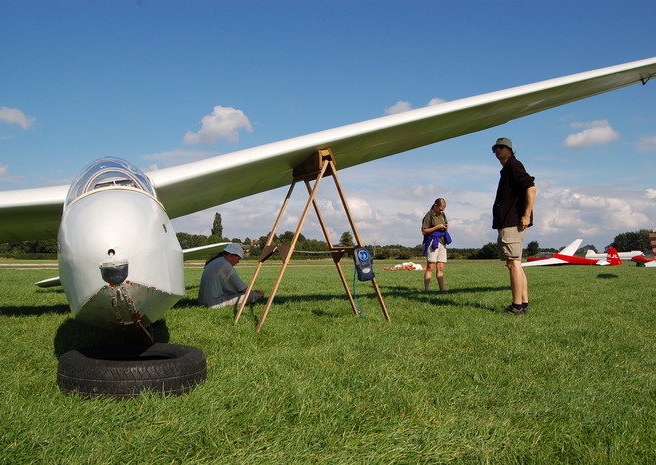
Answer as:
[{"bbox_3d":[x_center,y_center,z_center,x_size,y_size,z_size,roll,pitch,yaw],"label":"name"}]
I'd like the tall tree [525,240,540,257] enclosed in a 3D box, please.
[{"bbox_3d":[86.003,7.658,219.891,5.500,7.800,5.500,0,-3,0],"label":"tall tree"}]

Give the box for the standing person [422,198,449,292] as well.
[{"bbox_3d":[1.845,0.206,9.001,0.470,1.620,0.400,2,-3,-30],"label":"standing person"}]

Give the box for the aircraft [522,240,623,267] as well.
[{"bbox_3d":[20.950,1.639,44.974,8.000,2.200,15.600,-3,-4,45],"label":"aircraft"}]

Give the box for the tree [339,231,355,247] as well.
[{"bbox_3d":[7.971,5.861,219.980,6.300,11.400,6.300,0,-3,0],"label":"tree"}]

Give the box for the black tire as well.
[{"bbox_3d":[-0.825,0.587,2.214,0.595,0.168,0.595,0,-3,0],"label":"black tire"}]

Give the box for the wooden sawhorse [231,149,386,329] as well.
[{"bbox_3d":[-0.125,0.054,4.623,1.290,1.470,0.650,2,-3,-29],"label":"wooden sawhorse"}]

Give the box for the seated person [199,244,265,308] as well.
[{"bbox_3d":[-1.119,0.488,6.003,0.780,0.750,0.580,1,-3,-18],"label":"seated person"}]

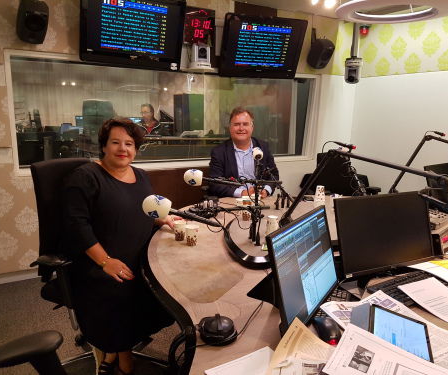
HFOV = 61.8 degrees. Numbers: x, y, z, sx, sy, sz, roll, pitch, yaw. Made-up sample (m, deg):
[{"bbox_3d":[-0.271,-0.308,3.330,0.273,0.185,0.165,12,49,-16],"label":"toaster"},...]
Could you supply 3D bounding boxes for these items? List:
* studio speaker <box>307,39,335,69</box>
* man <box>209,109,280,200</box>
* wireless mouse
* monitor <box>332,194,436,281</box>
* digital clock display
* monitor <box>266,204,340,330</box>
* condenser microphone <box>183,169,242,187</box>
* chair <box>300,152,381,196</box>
[{"bbox_3d":[0.911,-1.247,3.500,0.175,0.265,0.165,-6,34,-29],"label":"studio speaker"},{"bbox_3d":[0.145,0.132,2.742,0.550,1.360,0.740,0,14,-8],"label":"man"},{"bbox_3d":[0.326,0.456,1.185,0.066,0.038,0.115,-2,15,-15],"label":"wireless mouse"},{"bbox_3d":[0.692,0.193,1.623,0.515,0.320,0.060,-4,-1,-24],"label":"monitor"},{"bbox_3d":[-0.194,-1.306,3.030,0.280,0.280,0.070,-5,16,-26],"label":"digital clock display"},{"bbox_3d":[0.267,0.266,1.295,0.060,0.320,0.468,-5,7,36],"label":"monitor"},{"bbox_3d":[-0.062,-0.047,1.850,0.270,0.085,0.085,-5,16,-27],"label":"condenser microphone"},{"bbox_3d":[0.973,0.203,3.359,0.660,1.020,0.640,4,14,8],"label":"chair"}]

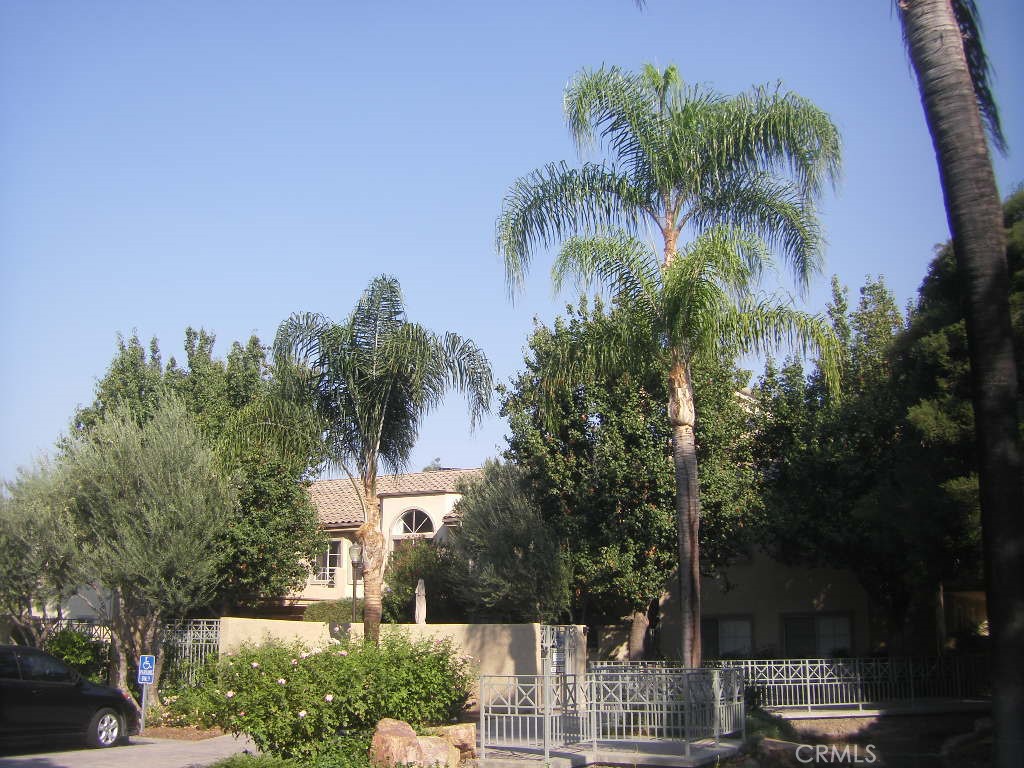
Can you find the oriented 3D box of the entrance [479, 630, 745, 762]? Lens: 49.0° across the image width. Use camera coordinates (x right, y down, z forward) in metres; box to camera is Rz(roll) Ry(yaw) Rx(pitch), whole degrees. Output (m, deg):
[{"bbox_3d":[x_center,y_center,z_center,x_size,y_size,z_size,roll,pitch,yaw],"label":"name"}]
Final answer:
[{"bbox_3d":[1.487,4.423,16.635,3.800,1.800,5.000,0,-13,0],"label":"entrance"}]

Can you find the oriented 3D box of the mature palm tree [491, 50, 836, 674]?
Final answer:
[{"bbox_3d":[2.960,-0.075,20.105,6.200,12.400,6.000,0,-13,0],"label":"mature palm tree"}]

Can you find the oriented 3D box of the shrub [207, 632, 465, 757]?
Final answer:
[{"bbox_3d":[-2.830,4.536,16.610,4.500,1.770,2.700,0,-13,0],"label":"shrub"}]

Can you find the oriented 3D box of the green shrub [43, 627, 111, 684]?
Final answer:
[{"bbox_3d":[-8.202,5.463,21.219,1.350,1.680,1.200,0,-13,0],"label":"green shrub"}]

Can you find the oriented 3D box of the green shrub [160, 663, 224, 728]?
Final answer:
[{"bbox_3d":[-5.587,5.395,19.594,1.150,1.200,1.000,0,-13,0],"label":"green shrub"}]

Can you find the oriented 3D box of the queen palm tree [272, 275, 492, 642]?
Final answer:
[{"bbox_3d":[-2.497,2.070,21.673,4.400,8.700,4.300,0,-13,0],"label":"queen palm tree"}]

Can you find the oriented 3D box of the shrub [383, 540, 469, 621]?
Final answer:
[{"bbox_3d":[-2.462,6.094,30.916,2.600,3.500,2.400,0,-13,0],"label":"shrub"}]

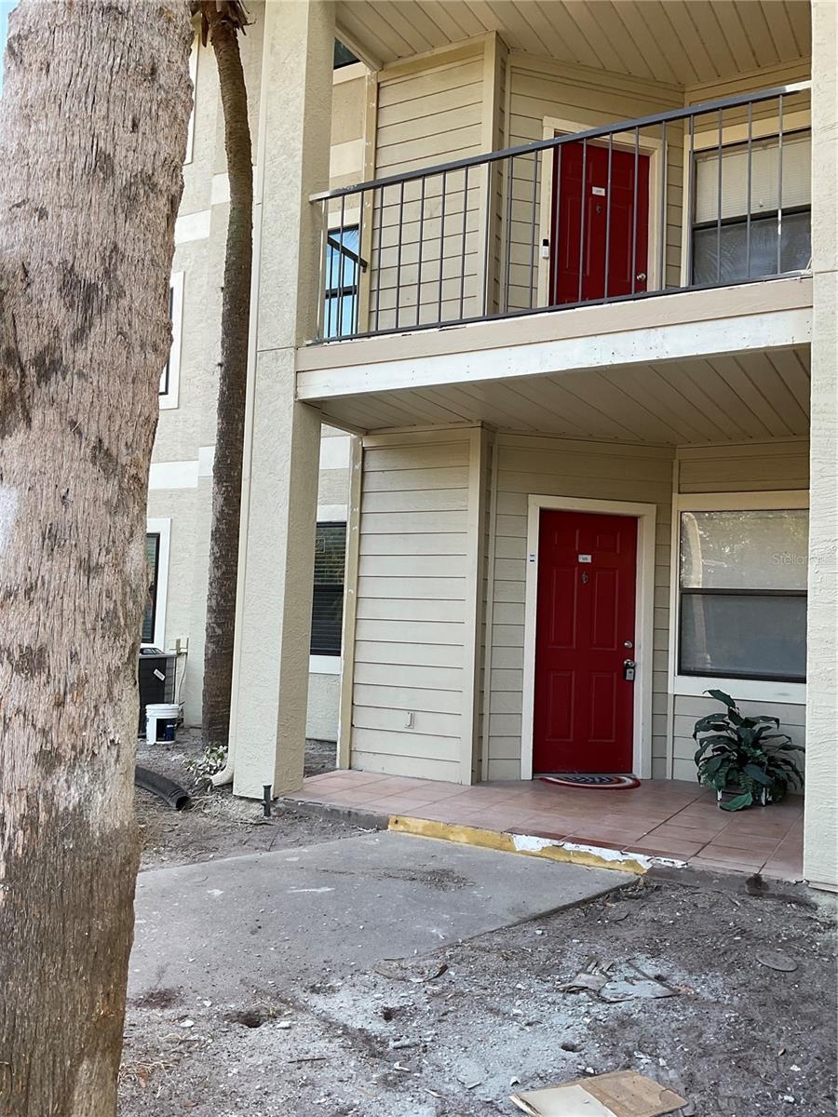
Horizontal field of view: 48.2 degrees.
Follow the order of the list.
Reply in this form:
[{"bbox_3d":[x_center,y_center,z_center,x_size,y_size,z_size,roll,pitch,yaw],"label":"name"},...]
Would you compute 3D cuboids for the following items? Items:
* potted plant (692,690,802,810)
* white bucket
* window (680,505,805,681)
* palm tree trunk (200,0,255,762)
[{"bbox_3d":[2.344,1.341,6.622,0.780,0.750,0.720,0,-4,28],"label":"potted plant"},{"bbox_3d":[-2.388,1.539,8.764,0.305,0.370,0.305,3,-4,-12],"label":"white bucket"},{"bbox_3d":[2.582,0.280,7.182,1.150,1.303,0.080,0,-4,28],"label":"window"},{"bbox_3d":[-1.783,-1.753,8.752,0.470,6.988,0.380,2,-3,-12],"label":"palm tree trunk"}]

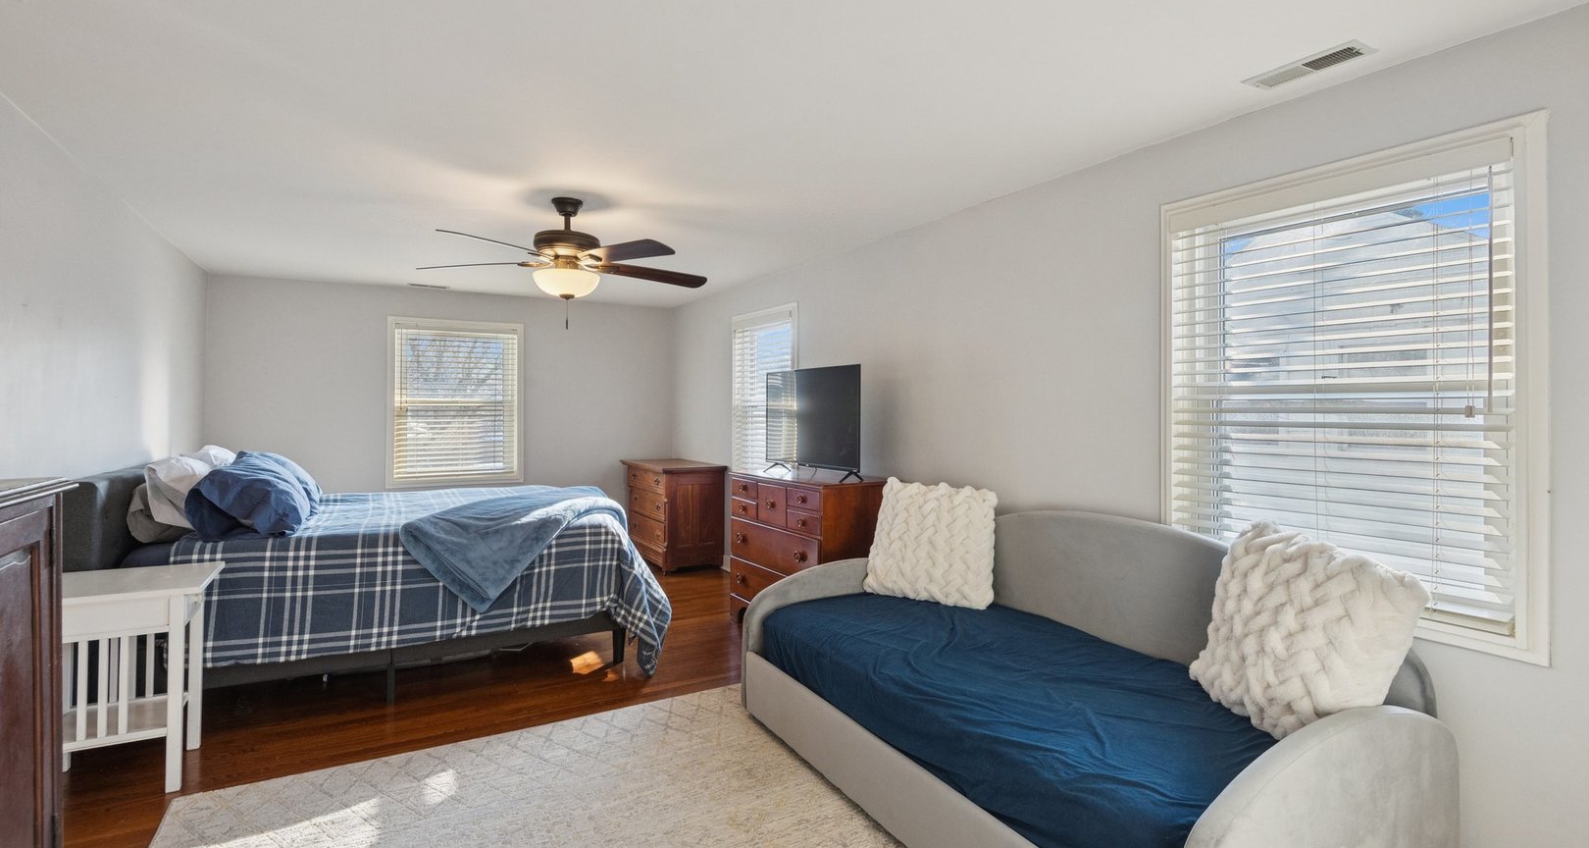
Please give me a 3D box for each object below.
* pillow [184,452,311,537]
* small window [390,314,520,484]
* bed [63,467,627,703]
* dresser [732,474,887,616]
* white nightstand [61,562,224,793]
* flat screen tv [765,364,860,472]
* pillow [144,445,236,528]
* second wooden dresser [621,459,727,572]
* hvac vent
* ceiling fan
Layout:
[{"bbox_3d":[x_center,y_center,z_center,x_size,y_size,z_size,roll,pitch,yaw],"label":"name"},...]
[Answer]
[{"bbox_3d":[-2.428,0.289,3.166,0.400,0.323,0.645,0,1,-31],"label":"pillow"},{"bbox_3d":[-2.763,-0.174,5.811,1.013,1.342,0.090,0,1,-31],"label":"small window"},{"bbox_3d":[-2.165,0.702,3.731,2.141,1.045,1.587,0,1,-31],"label":"bed"},{"bbox_3d":[0.062,0.767,4.055,0.484,0.928,1.064,0,1,-31],"label":"dresser"},{"bbox_3d":[-2.355,0.898,2.477,0.506,0.686,0.485,0,1,-31],"label":"white nightstand"},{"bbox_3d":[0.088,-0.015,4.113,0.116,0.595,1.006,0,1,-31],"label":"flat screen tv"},{"bbox_3d":[-2.675,0.282,3.100,0.271,0.323,0.658,0,1,-31],"label":"pillow"},{"bbox_3d":[-1.077,0.769,6.136,0.503,0.851,1.096,0,1,-31],"label":"second wooden dresser"},{"bbox_3d":[1.460,-1.022,2.014,0.124,0.019,0.277,0,1,-31],"label":"hvac vent"},{"bbox_3d":[-1.076,-0.822,3.352,1.380,0.464,1.380,0,1,-31],"label":"ceiling fan"}]

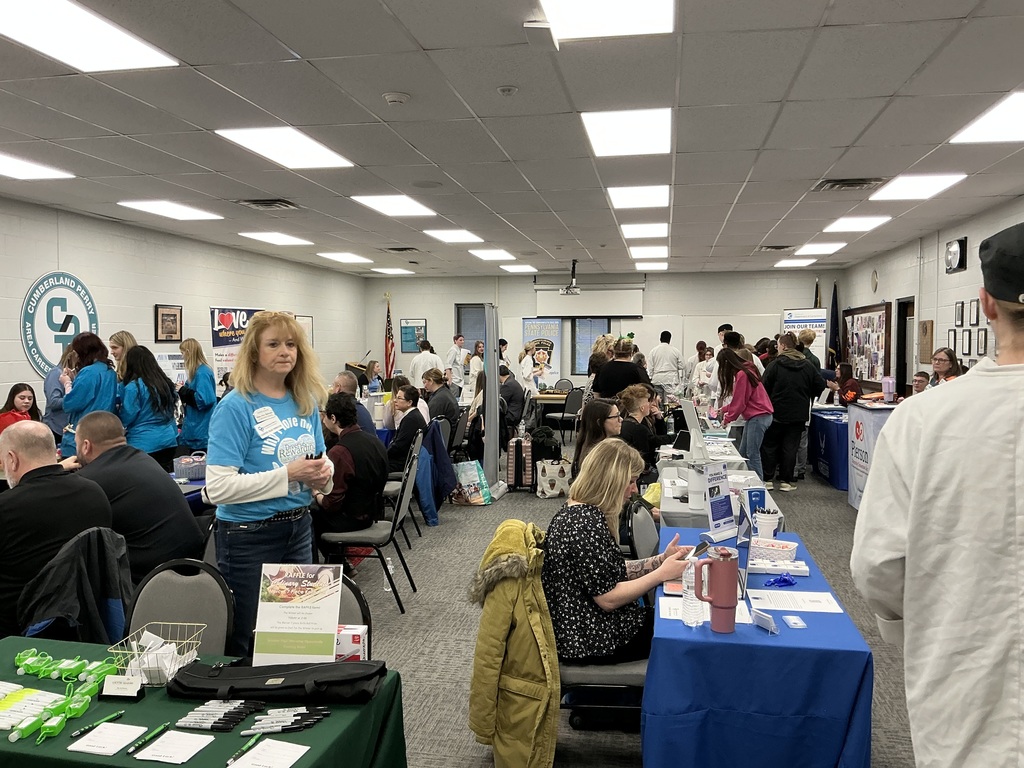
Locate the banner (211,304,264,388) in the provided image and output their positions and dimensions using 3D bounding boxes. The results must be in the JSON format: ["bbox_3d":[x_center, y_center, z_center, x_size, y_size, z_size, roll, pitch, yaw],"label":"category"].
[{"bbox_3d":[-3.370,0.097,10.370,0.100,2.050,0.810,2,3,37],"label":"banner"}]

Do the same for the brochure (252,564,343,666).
[{"bbox_3d":[-0.557,0.614,2.163,0.216,0.279,0.020,0,-15,4],"label":"brochure"}]

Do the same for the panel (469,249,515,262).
[{"bbox_3d":[-0.291,-2.031,13.086,0.590,0.060,1.190,1,3,11],"label":"panel"}]

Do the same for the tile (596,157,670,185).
[{"bbox_3d":[1.012,-1.736,6.736,0.605,0.025,1.210,1,3,11],"label":"tile"}]

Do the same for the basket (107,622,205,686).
[{"bbox_3d":[-0.915,0.717,2.162,0.170,0.105,0.205,0,3,3],"label":"basket"}]

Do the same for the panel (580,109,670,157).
[{"bbox_3d":[0.802,-1.715,5.644,0.600,0.060,1.200,1,3,11],"label":"panel"}]

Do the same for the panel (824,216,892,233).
[{"bbox_3d":[4.105,-1.906,9.883,0.570,0.050,1.160,1,3,11],"label":"panel"}]

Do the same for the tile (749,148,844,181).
[{"bbox_3d":[2.211,-1.724,6.514,0.605,0.025,1.210,1,3,11],"label":"tile"}]

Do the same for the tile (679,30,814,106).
[{"bbox_3d":[1.190,-1.646,4.354,0.610,0.025,1.200,1,3,11],"label":"tile"}]

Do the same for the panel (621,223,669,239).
[{"bbox_3d":[1.663,-1.907,10.232,0.600,0.070,1.200,1,3,11],"label":"panel"}]

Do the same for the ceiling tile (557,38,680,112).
[{"bbox_3d":[0.579,-1.648,4.456,0.610,0.020,1.210,1,3,11],"label":"ceiling tile"}]

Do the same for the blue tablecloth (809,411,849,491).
[{"bbox_3d":[4.000,0.783,9.649,0.650,0.740,1.500,1,3,11],"label":"blue tablecloth"}]

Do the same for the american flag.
[{"bbox_3d":[-2.420,-0.886,16.500,0.210,1.580,0.200,1,3,11],"label":"american flag"}]

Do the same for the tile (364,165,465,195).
[{"bbox_3d":[-0.799,-1.775,7.160,0.610,0.025,1.200,1,3,11],"label":"tile"}]

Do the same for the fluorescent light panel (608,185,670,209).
[{"bbox_3d":[1.239,-1.823,7.984,0.570,0.050,1.160,1,3,11],"label":"fluorescent light panel"}]

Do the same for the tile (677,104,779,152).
[{"bbox_3d":[1.405,-1.695,5.519,0.610,0.020,1.210,1,3,11],"label":"tile"}]

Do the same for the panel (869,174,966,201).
[{"bbox_3d":[3.626,-1.761,7.479,0.590,0.060,1.190,1,3,11],"label":"panel"}]

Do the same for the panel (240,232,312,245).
[{"bbox_3d":[-3.131,-1.952,11.123,0.600,0.070,1.200,1,3,11],"label":"panel"}]

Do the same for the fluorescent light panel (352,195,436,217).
[{"bbox_3d":[-1.187,-1.846,8.436,0.570,0.050,1.160,1,3,11],"label":"fluorescent light panel"}]

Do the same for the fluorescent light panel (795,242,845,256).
[{"bbox_3d":[4.546,-2.008,12.254,0.600,0.060,1.200,1,3,11],"label":"fluorescent light panel"}]

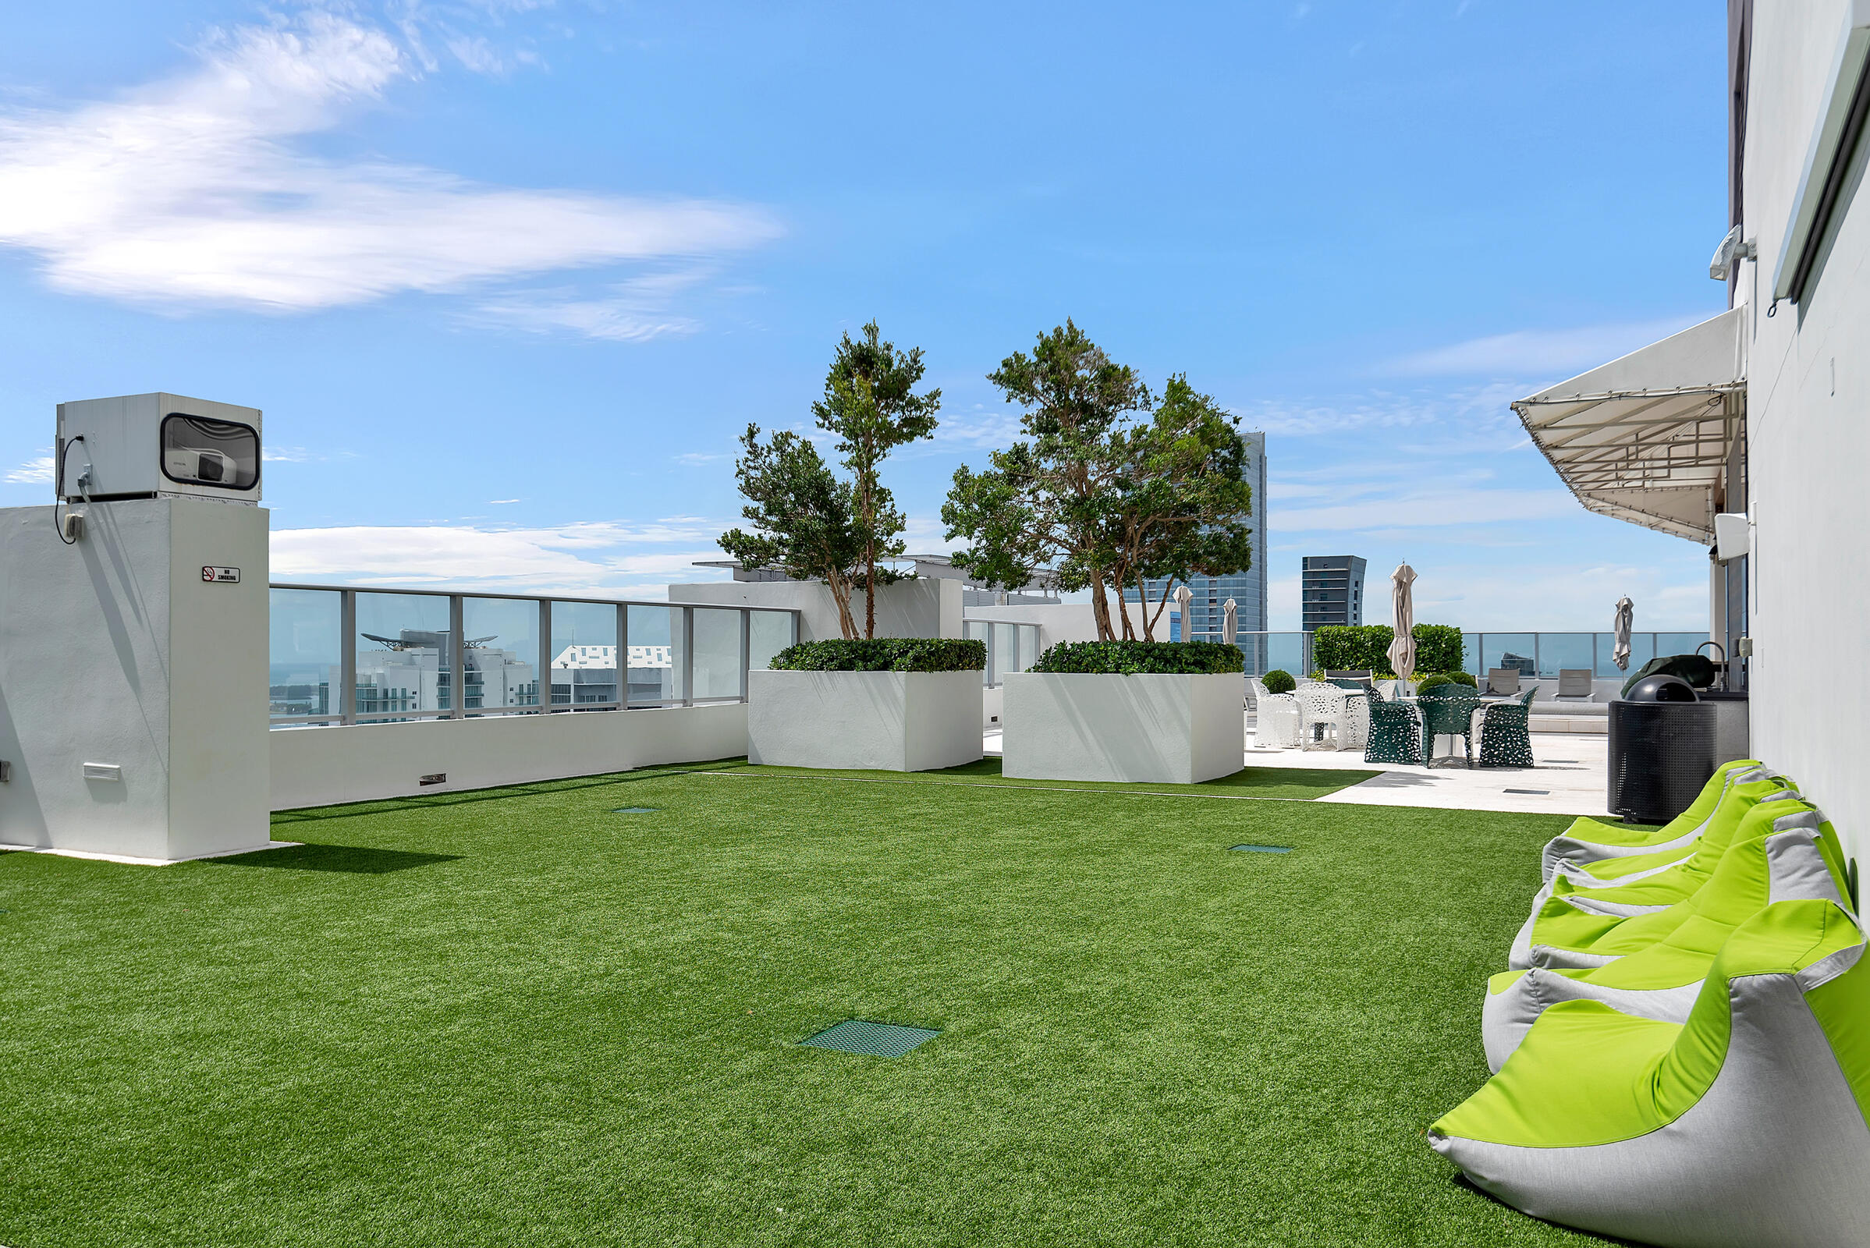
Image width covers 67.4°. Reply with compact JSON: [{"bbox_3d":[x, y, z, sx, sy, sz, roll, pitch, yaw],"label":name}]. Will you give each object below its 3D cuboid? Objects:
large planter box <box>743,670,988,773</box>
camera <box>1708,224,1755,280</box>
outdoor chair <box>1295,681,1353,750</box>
[{"bbox_3d":[-0.701,0.997,15.104,1.853,0.973,1.833,-1,-1,27],"label":"large planter box"},{"bbox_3d":[5.647,-2.624,9.919,0.272,0.383,0.252,-1,-1,27],"label":"camera"},{"bbox_3d":[4.620,1.079,16.650,0.620,0.820,0.570,0,-1,23],"label":"outdoor chair"}]

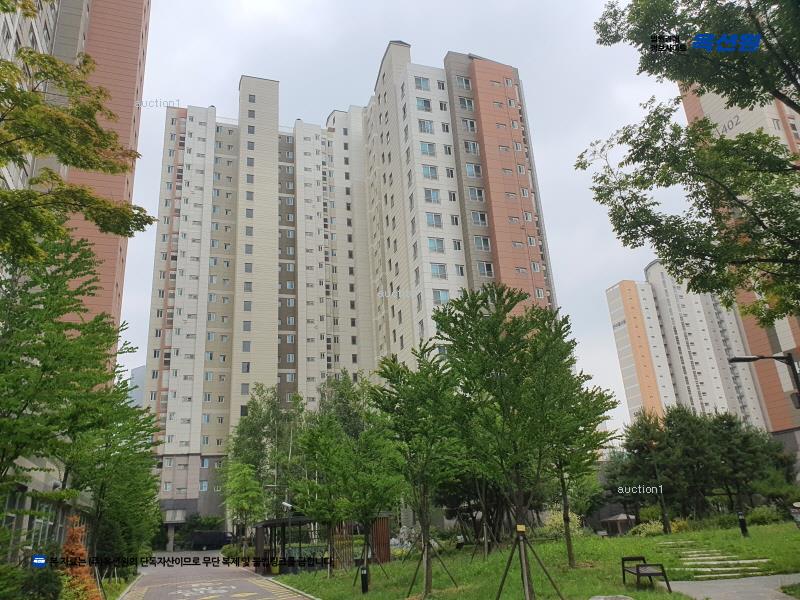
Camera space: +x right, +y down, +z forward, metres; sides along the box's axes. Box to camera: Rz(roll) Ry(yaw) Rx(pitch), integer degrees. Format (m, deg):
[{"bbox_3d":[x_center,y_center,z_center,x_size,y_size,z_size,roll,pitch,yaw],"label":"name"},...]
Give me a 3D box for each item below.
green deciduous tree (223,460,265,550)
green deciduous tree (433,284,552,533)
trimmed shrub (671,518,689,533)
[{"bbox_3d":[-11.603,15.446,44.677,3.100,6.860,3.100,-4,-20,0],"label":"green deciduous tree"},{"bbox_3d":[2.418,3.023,13.729,2.900,7.090,2.900,-4,-20,0],"label":"green deciduous tree"},{"bbox_3d":[12.956,10.442,27.829,0.900,0.600,0.850,-4,-20,0],"label":"trimmed shrub"}]

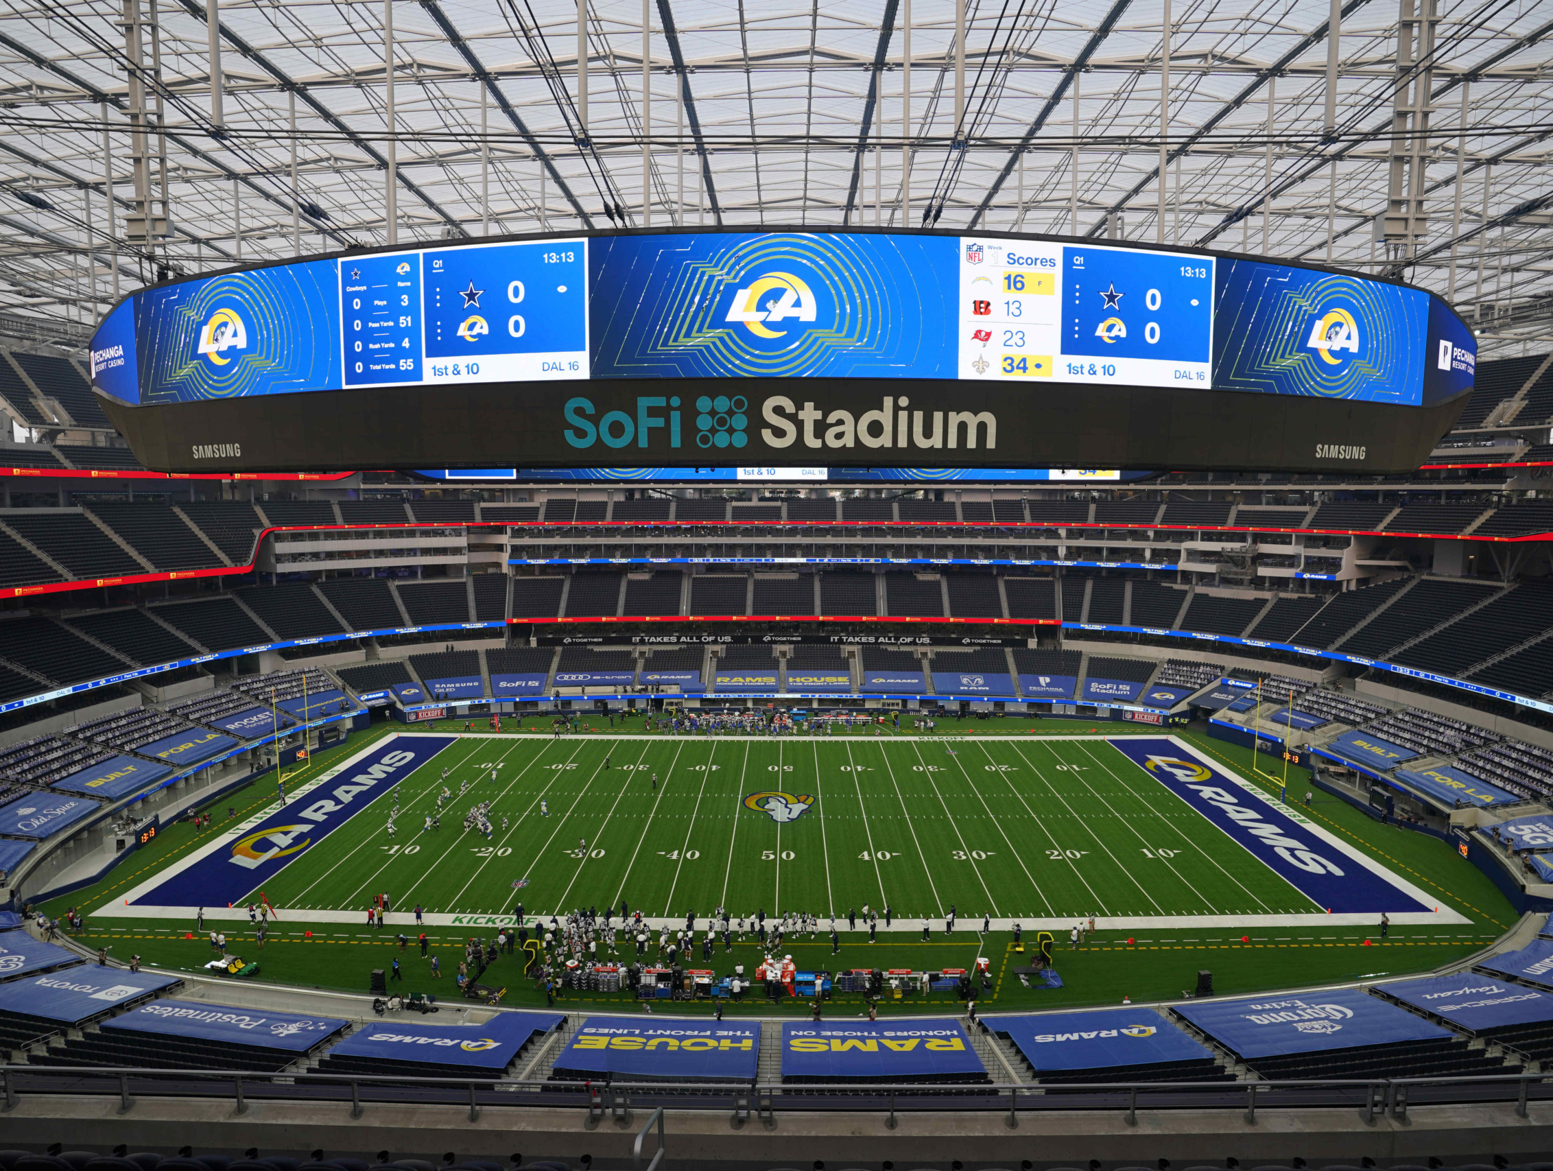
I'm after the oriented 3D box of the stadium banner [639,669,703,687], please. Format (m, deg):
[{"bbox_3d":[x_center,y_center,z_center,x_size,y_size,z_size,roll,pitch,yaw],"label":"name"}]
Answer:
[{"bbox_3d":[-17.570,16.370,133.900,12.200,0.350,7.290,2,21,3],"label":"stadium banner"}]

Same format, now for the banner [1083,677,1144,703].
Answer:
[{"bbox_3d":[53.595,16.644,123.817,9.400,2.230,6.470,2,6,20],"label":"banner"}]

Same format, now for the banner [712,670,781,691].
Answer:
[{"bbox_3d":[-5.040,16.570,133.900,11.090,0.350,7.480,0,22,0],"label":"banner"}]

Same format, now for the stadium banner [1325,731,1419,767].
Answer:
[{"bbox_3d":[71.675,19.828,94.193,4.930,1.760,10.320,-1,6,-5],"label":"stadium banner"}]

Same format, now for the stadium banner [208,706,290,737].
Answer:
[{"bbox_3d":[-69.780,18.480,104.710,6.380,0.350,8.460,15,8,9],"label":"stadium banner"}]

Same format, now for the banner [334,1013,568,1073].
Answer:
[{"bbox_3d":[-18.280,25.470,43.650,11.230,0.350,7.320,2,-10,-1],"label":"banner"}]

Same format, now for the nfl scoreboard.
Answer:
[{"bbox_3d":[0.320,-20.420,84.490,138.000,18.000,52.000,0,6,0],"label":"nfl scoreboard"}]

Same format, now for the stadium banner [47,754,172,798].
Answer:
[{"bbox_3d":[-70.730,20.600,83.710,6.030,0.350,9.340,14,5,-5],"label":"stadium banner"}]

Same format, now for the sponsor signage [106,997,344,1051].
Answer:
[{"bbox_3d":[-31.370,25.100,44.530,13.170,0.350,4.490,1,-11,9],"label":"sponsor signage"}]

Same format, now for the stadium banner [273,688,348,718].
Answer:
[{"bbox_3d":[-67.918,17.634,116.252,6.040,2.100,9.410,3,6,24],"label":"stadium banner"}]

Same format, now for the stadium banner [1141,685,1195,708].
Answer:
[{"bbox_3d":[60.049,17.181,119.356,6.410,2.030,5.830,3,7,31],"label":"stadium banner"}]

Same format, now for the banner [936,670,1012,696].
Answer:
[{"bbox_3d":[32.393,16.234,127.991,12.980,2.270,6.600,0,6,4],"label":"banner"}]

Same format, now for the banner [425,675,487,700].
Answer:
[{"bbox_3d":[-52.120,16.860,126.930,8.440,0.350,8.040,-1,20,-27],"label":"banner"}]

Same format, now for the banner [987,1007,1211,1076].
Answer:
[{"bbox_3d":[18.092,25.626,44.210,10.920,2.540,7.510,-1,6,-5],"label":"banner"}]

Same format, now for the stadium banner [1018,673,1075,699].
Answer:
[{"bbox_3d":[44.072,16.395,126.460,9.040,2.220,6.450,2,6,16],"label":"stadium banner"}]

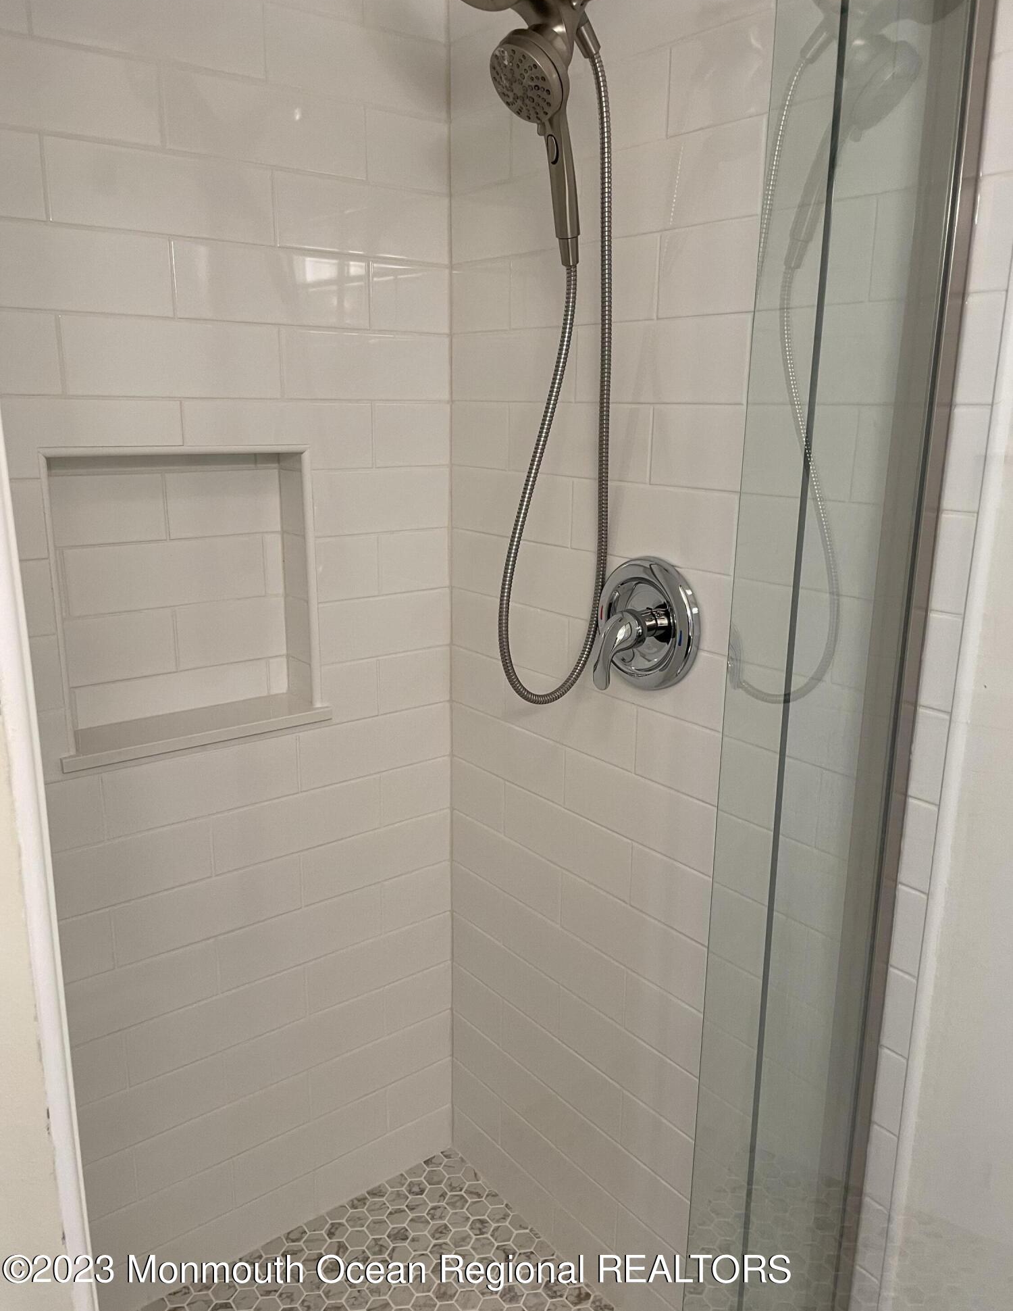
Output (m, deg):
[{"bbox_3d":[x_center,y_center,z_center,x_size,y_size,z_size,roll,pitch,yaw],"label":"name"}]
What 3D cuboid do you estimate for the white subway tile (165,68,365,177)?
[{"bbox_3d":[-0.326,-0.724,1.395,0.301,0.101,0.010,-10,18,-37],"label":"white subway tile"}]

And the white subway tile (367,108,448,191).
[{"bbox_3d":[-0.148,-0.764,1.545,0.150,0.102,0.009,-10,18,-37],"label":"white subway tile"}]

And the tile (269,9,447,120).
[{"bbox_3d":[-0.209,-0.848,1.457,0.292,0.104,0.010,-10,18,-37],"label":"tile"}]

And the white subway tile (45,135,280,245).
[{"bbox_3d":[-0.448,-0.606,1.338,0.301,0.100,0.009,-10,18,-37],"label":"white subway tile"}]

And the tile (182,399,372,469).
[{"bbox_3d":[-0.333,-0.330,1.512,0.303,0.102,0.009,-10,18,-37],"label":"tile"}]

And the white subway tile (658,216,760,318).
[{"bbox_3d":[0.291,-0.448,1.171,0.009,0.100,0.301,-10,18,-37],"label":"white subway tile"}]

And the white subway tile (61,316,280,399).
[{"bbox_3d":[-0.453,-0.408,1.394,0.303,0.102,0.009,-10,18,-37],"label":"white subway tile"}]

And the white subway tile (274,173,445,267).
[{"bbox_3d":[-0.210,-0.650,1.520,0.298,0.100,0.009,-10,18,-37],"label":"white subway tile"}]

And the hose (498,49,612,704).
[{"bbox_3d":[0.068,-0.326,1.330,0.147,0.826,0.064,1,14,0],"label":"hose"}]

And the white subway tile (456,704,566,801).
[{"bbox_3d":[0.001,0.159,1.686,0.010,0.101,0.299,-11,18,-37],"label":"white subway tile"}]

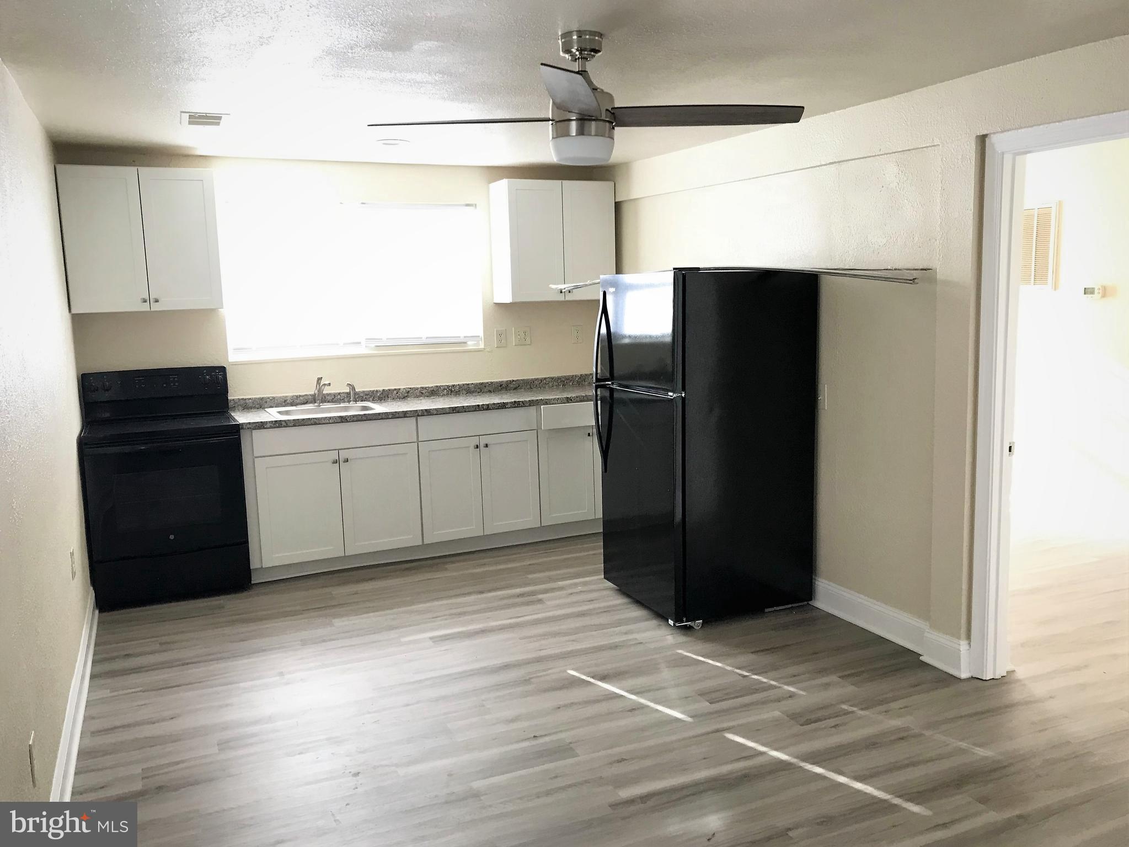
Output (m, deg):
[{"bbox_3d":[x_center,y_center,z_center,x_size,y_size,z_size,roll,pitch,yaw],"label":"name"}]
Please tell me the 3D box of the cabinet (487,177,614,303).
[{"bbox_3d":[-0.072,-1.205,6.078,0.759,0.758,0.319,-5,9,-25],"label":"cabinet"}]

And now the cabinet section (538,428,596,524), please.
[{"bbox_3d":[0.015,0.334,5.791,0.377,0.611,0.020,-5,9,-25],"label":"cabinet section"}]

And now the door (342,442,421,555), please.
[{"bbox_3d":[-1.058,0.433,5.285,0.455,0.611,0.020,-5,9,-25],"label":"door"}]

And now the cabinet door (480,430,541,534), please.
[{"bbox_3d":[-0.333,0.366,5.627,0.374,0.611,0.020,-5,9,-25],"label":"cabinet door"}]

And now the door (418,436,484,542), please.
[{"bbox_3d":[-0.675,0.398,5.466,0.374,0.611,0.020,-5,9,-25],"label":"door"}]

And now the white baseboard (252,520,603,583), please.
[{"bbox_3d":[-0.660,0.745,5.604,2.415,0.110,0.020,-5,9,-25],"label":"white baseboard"}]

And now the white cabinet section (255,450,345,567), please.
[{"bbox_3d":[-1.470,0.471,5.091,0.448,0.611,0.020,-5,9,-25],"label":"white cabinet section"}]

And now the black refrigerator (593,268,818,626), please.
[{"bbox_3d":[0.683,0.077,4.606,0.823,1.649,0.764,-5,9,-22],"label":"black refrigerator"}]

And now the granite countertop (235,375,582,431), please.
[{"bbox_3d":[-0.769,-0.159,5.698,2.460,0.111,0.643,-5,9,-25],"label":"granite countertop"}]

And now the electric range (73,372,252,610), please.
[{"bbox_3d":[-2.199,0.321,5.030,0.758,1.188,0.680,-5,9,-25],"label":"electric range"}]

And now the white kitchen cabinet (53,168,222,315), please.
[{"bbox_3d":[-2.320,-0.997,5.019,0.754,0.758,0.319,-5,9,-25],"label":"white kitchen cabinet"}]

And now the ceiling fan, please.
[{"bbox_3d":[0.048,-0.996,2.815,1.340,0.380,1.340,-1,8,5],"label":"ceiling fan"}]

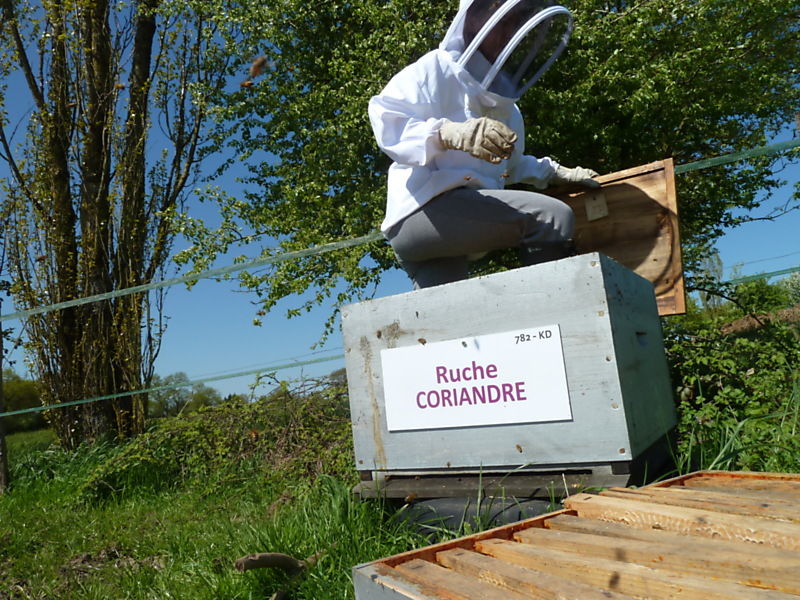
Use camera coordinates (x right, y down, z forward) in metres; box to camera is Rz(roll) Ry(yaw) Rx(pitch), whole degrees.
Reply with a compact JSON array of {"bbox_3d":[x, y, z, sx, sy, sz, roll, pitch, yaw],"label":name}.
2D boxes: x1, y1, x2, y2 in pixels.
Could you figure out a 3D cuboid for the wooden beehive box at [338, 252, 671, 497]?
[{"bbox_3d":[0.241,0.163,1.195,0.502,0.356,0.535,-12,-10,31],"label":"wooden beehive box"}]

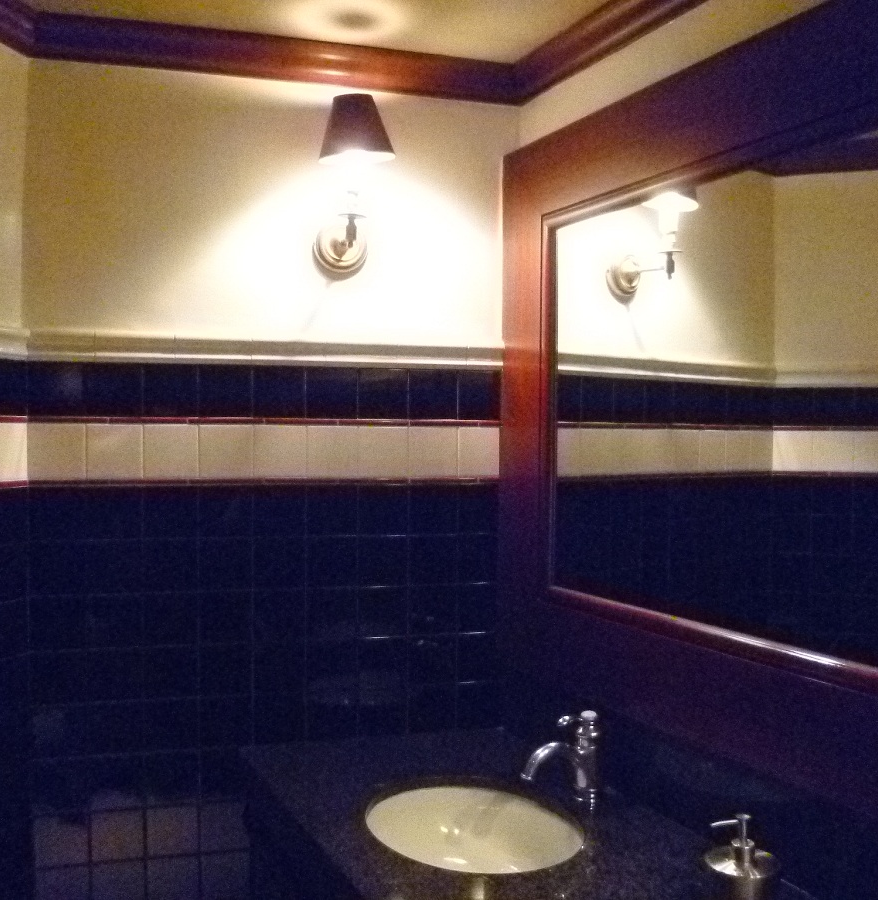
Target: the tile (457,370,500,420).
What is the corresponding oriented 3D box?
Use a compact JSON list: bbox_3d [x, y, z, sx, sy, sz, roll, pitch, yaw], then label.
[{"bbox_3d":[0.092,-0.120,2.134,0.100,0.107,0.009,0,1,-12],"label":"tile"}]

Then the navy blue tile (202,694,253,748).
[{"bbox_3d":[-0.445,0.570,2.036,0.107,0.107,0.009,0,1,-12],"label":"navy blue tile"}]

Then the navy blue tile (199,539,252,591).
[{"bbox_3d":[-0.441,0.237,2.014,0.108,0.108,0.009,0,1,-12],"label":"navy blue tile"}]

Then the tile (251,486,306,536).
[{"bbox_3d":[-0.336,0.129,2.049,0.107,0.107,0.009,0,1,-12],"label":"tile"}]

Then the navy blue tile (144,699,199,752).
[{"bbox_3d":[-0.553,0.570,2.013,0.107,0.107,0.009,0,1,-12],"label":"navy blue tile"}]

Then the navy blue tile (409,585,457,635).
[{"bbox_3d":[-0.014,0.348,2.115,0.108,0.108,0.009,0,1,-12],"label":"navy blue tile"}]

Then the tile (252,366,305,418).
[{"bbox_3d":[-0.335,-0.121,2.040,0.108,0.108,0.010,0,1,-13],"label":"tile"}]

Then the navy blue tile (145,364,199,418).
[{"bbox_3d":[-0.549,-0.122,1.991,0.108,0.108,0.010,0,1,-13],"label":"navy blue tile"}]

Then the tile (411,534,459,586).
[{"bbox_3d":[-0.013,0.239,2.121,0.107,0.107,0.009,0,1,-12],"label":"tile"}]

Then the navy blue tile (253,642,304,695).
[{"bbox_3d":[-0.336,0.458,2.047,0.108,0.108,0.009,0,1,-12],"label":"navy blue tile"}]

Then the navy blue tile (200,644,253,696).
[{"bbox_3d":[-0.443,0.458,2.023,0.108,0.108,0.009,0,1,-12],"label":"navy blue tile"}]

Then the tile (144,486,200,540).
[{"bbox_3d":[-0.550,0.129,1.994,0.108,0.108,0.009,0,1,-12],"label":"tile"}]

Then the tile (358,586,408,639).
[{"bbox_3d":[-0.120,0.347,2.082,0.108,0.108,0.009,0,1,-12],"label":"tile"}]

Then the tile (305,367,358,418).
[{"bbox_3d":[-0.228,-0.121,2.064,0.108,0.108,0.010,0,1,-13],"label":"tile"}]

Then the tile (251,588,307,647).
[{"bbox_3d":[-0.336,0.348,2.045,0.108,0.108,0.009,0,1,-12],"label":"tile"}]

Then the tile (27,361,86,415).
[{"bbox_3d":[-0.763,-0.122,1.942,0.108,0.108,0.009,0,1,-12],"label":"tile"}]

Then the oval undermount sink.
[{"bbox_3d":[0.055,0.731,1.669,0.375,0.160,0.450,-1,2,-27],"label":"oval undermount sink"}]

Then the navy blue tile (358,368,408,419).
[{"bbox_3d":[-0.119,-0.121,2.089,0.107,0.107,0.009,0,1,-12],"label":"navy blue tile"}]

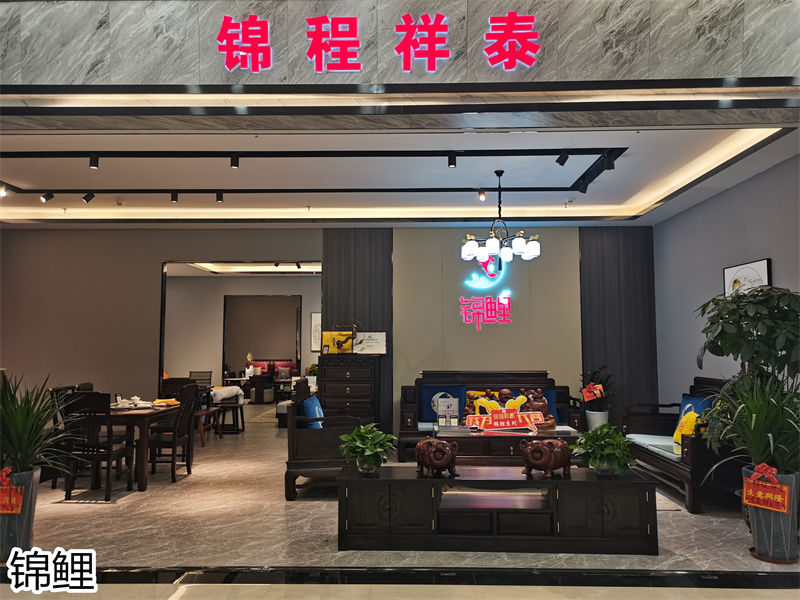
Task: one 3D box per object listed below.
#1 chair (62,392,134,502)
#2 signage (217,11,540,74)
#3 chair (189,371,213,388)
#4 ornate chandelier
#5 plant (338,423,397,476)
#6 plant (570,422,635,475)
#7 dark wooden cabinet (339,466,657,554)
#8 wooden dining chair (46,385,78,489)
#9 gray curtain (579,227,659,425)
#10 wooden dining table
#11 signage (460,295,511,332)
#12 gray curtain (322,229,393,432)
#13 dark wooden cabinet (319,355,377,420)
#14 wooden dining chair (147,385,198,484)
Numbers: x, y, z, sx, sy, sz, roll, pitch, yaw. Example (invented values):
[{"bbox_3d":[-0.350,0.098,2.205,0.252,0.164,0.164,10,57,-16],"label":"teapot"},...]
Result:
[{"bbox_3d":[-2.934,1.408,5.911,0.460,1.005,0.510,0,-4,4],"label":"chair"},{"bbox_3d":[-0.143,-1.666,3.890,2.100,0.410,0.060,0,-4,1],"label":"signage"},{"bbox_3d":[-3.531,1.734,10.403,0.450,0.968,0.480,0,-4,-6],"label":"chair"},{"bbox_3d":[1.037,-0.830,6.259,0.830,1.050,0.820,0,-4,1],"label":"ornate chandelier"},{"bbox_3d":[-0.249,1.130,4.580,0.440,0.370,0.420,0,-4,1],"label":"plant"},{"bbox_3d":[1.539,1.131,4.545,0.480,0.400,0.450,0,-4,0],"label":"plant"},{"bbox_3d":[0.698,1.567,4.531,2.270,0.505,0.480,0,-4,1],"label":"dark wooden cabinet"},{"bbox_3d":[-3.320,1.424,6.364,0.480,1.010,0.480,0,-4,-1],"label":"wooden dining chair"},{"bbox_3d":[2.928,0.520,8.012,1.006,3.049,0.080,0,-4,1],"label":"gray curtain"},{"bbox_3d":[-2.910,1.568,6.625,0.840,0.760,1.400,0,-4,0],"label":"wooden dining table"},{"bbox_3d":[1.154,0.180,8.089,0.673,0.500,0.050,0,-4,1],"label":"signage"},{"bbox_3d":[-0.574,0.531,8.085,0.956,3.036,0.080,0,-4,1],"label":"gray curtain"},{"bbox_3d":[-0.677,1.407,7.991,0.740,1.300,0.460,0,-4,1],"label":"dark wooden cabinet"},{"bbox_3d":[-2.576,1.460,6.641,0.510,1.000,0.450,0,-4,4],"label":"wooden dining chair"}]

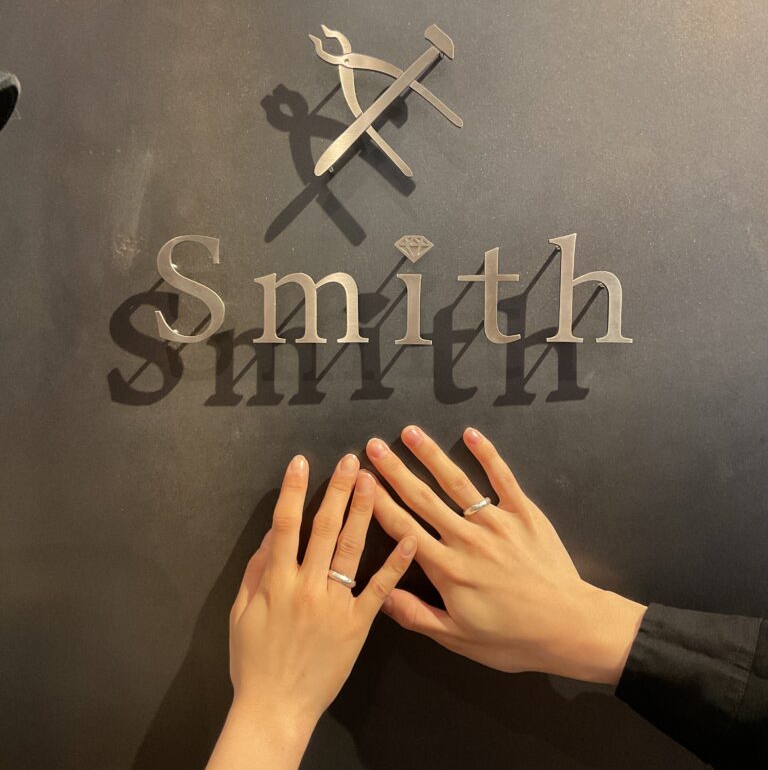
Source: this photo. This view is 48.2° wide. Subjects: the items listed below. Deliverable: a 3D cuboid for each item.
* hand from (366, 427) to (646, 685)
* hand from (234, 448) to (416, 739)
[{"bbox_3d":[0.064,0.117,0.555,0.217,0.129,0.065,38,0,10],"label":"hand"},{"bbox_3d":[-0.040,0.132,0.555,0.107,0.179,0.055,11,-12,0],"label":"hand"}]

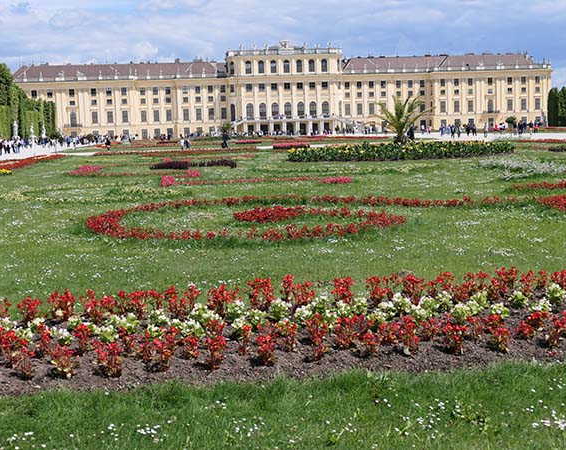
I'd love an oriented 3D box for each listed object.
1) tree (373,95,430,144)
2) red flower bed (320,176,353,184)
[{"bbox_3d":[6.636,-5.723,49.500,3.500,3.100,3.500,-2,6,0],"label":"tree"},{"bbox_3d":[1.601,-1.352,26.629,1.000,0.200,0.700,-2,6,0],"label":"red flower bed"}]

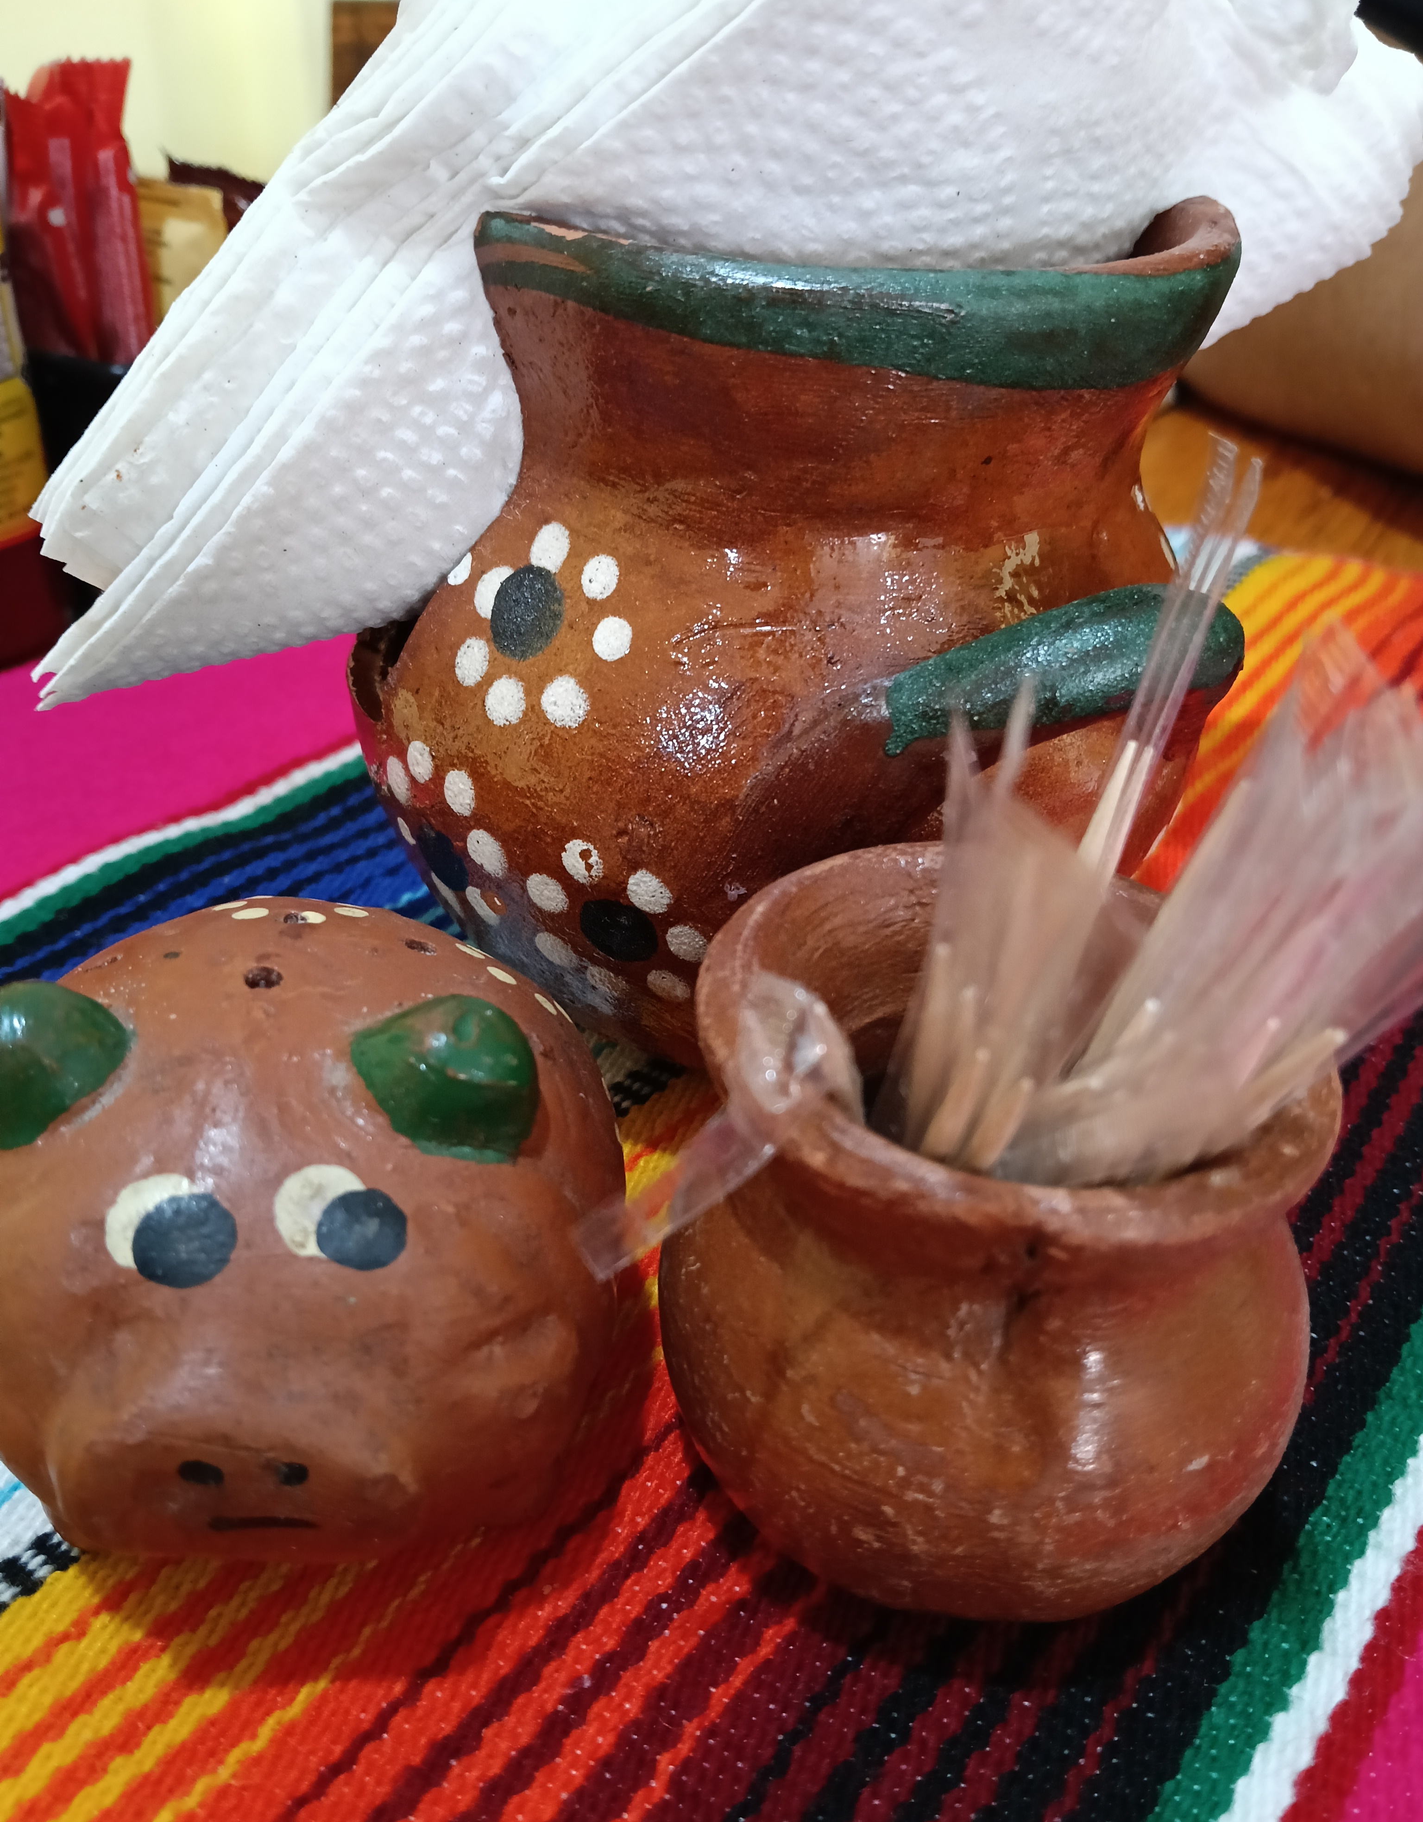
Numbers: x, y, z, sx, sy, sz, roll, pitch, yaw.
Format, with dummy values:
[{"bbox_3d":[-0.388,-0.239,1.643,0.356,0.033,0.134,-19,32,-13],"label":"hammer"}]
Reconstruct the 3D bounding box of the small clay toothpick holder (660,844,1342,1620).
[{"bbox_3d":[0.025,0.033,0.140,0.061,0.058,0.061,2,34,-2],"label":"small clay toothpick holder"}]

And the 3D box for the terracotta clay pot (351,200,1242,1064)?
[{"bbox_3d":[0.010,-0.035,0.195,0.112,0.108,0.123,2,34,-2],"label":"terracotta clay pot"}]

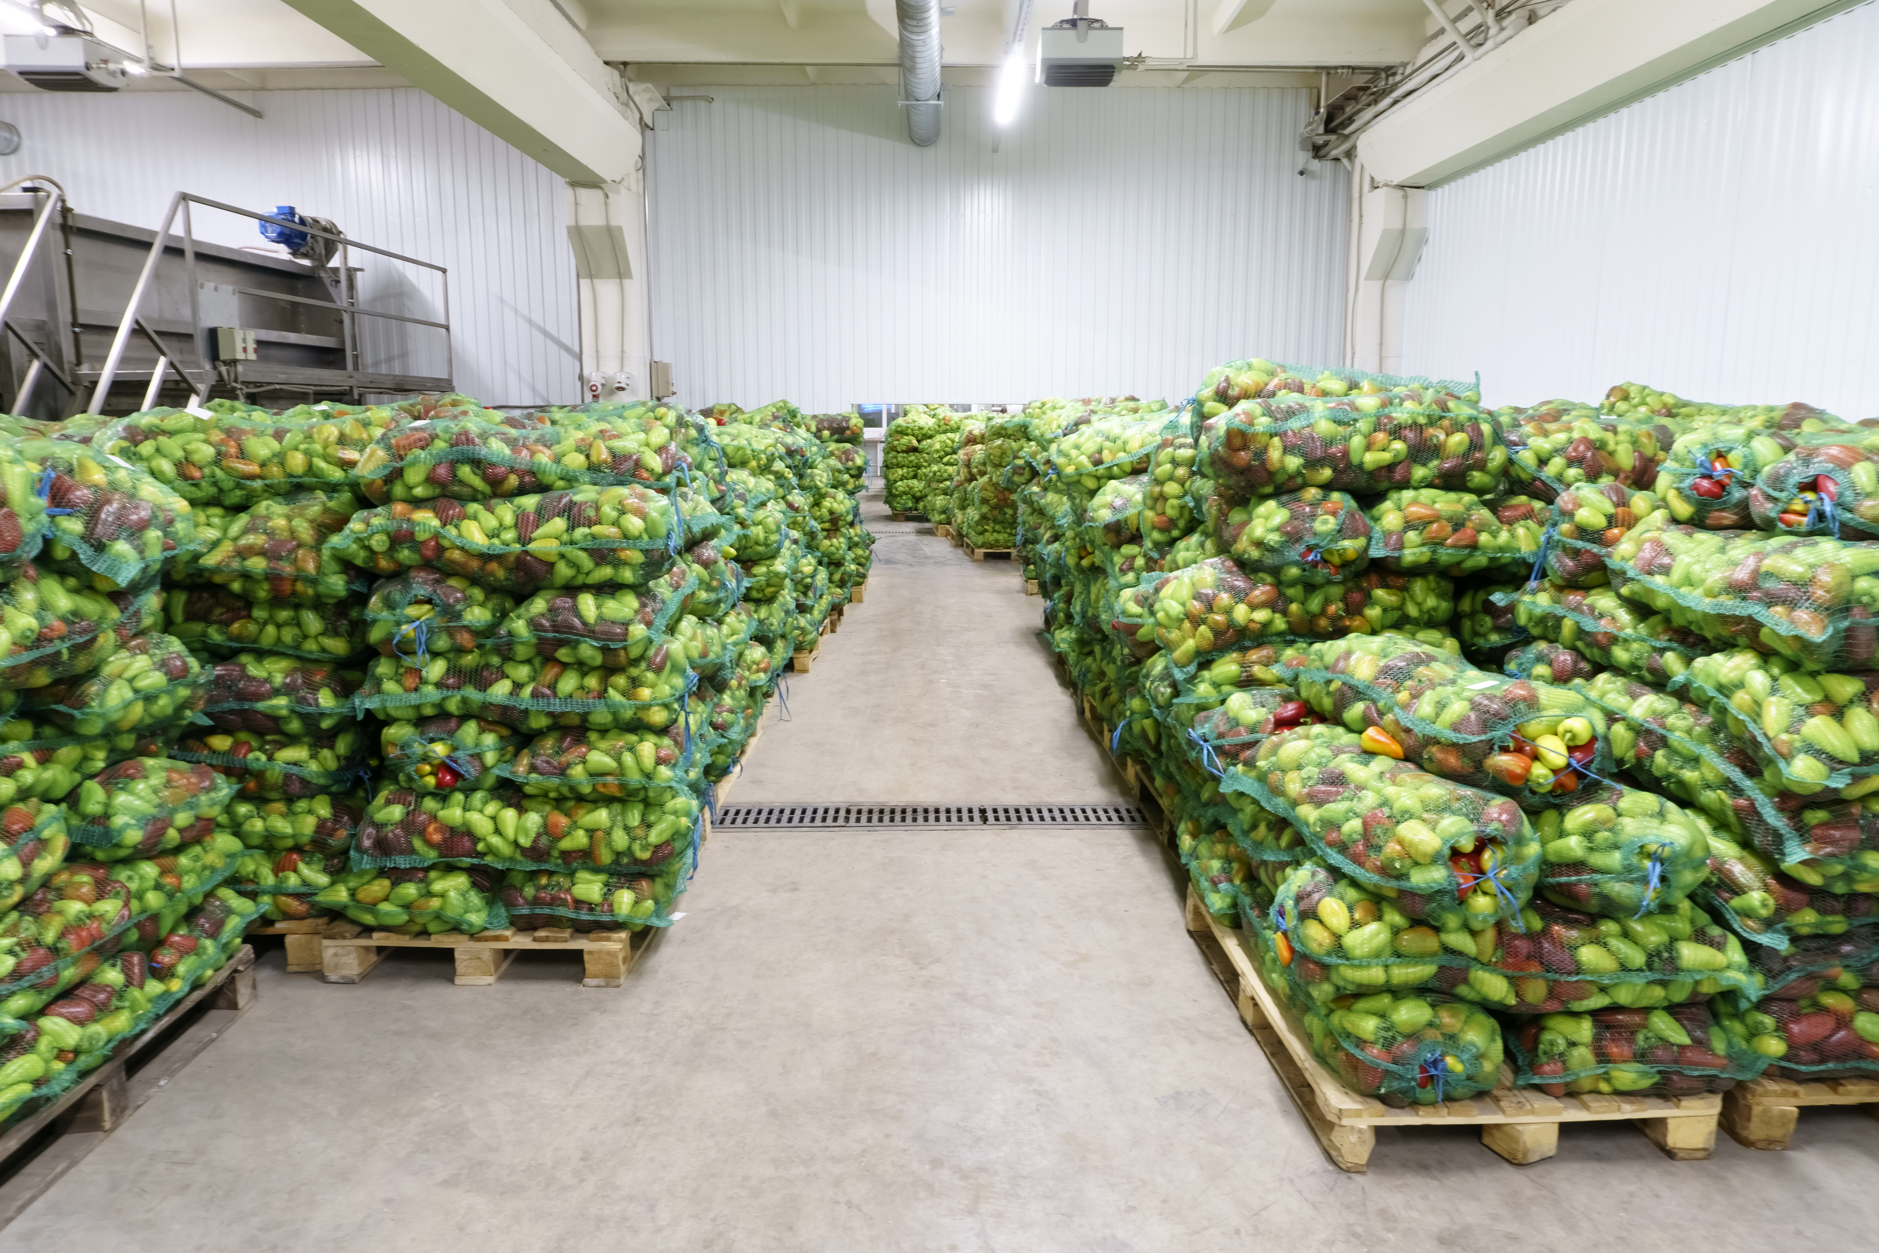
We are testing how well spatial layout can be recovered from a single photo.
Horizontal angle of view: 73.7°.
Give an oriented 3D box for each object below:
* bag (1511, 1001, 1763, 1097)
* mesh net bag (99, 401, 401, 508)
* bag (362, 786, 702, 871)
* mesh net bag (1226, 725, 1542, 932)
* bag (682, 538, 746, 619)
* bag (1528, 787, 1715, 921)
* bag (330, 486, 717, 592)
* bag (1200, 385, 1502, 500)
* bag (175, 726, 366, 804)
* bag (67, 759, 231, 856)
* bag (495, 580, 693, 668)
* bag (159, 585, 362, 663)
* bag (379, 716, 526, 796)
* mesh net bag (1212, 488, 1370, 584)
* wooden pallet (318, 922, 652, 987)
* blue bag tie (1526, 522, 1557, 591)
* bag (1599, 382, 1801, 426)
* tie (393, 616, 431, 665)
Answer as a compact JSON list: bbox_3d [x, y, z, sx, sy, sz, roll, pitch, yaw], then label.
[{"bbox_3d":[1.390,0.786,2.915,0.500,0.200,0.760,-1,9,-4],"label":"bag"},{"bbox_3d":[-1.839,-0.462,3.391,0.800,0.240,0.420,0,10,0],"label":"mesh net bag"},{"bbox_3d":[-1.080,0.488,3.437,0.840,0.220,0.420,0,9,-3],"label":"bag"},{"bbox_3d":[0.945,0.424,2.728,0.390,0.240,0.800,-4,10,-21],"label":"mesh net bag"},{"bbox_3d":[-1.050,-0.178,4.074,0.820,0.220,0.450,0,9,0],"label":"bag"},{"bbox_3d":[1.260,0.421,2.764,0.420,0.240,0.700,-2,9,-10],"label":"bag"},{"bbox_3d":[-1.090,-0.232,3.276,0.880,0.240,0.420,0,9,0],"label":"bag"},{"bbox_3d":[1.110,-0.506,3.413,0.860,0.240,0.450,0,9,0],"label":"bag"},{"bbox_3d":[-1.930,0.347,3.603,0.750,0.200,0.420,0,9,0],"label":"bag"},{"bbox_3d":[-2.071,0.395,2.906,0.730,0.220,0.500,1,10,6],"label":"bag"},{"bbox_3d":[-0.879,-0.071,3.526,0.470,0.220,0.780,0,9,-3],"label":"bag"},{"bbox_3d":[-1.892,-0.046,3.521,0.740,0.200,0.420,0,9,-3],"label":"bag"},{"bbox_3d":[-1.265,0.262,3.582,0.370,0.205,0.780,0,9,-3],"label":"bag"},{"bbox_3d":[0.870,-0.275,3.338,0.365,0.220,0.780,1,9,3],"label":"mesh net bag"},{"bbox_3d":[-1.240,0.793,3.930,0.800,0.144,1.200,0,9,0],"label":"wooden pallet"},{"bbox_3d":[1.470,-0.176,3.086,0.075,0.170,0.050,0,9,-3],"label":"blue bag tie"},{"bbox_3d":[2.980,-0.823,4.932,0.780,0.230,0.420,0,9,0],"label":"bag"},{"bbox_3d":[-1.325,0.035,3.139,0.088,0.125,0.040,0,10,1],"label":"tie"}]

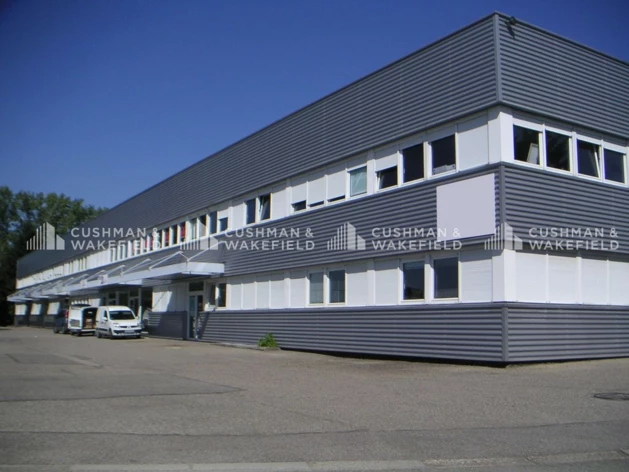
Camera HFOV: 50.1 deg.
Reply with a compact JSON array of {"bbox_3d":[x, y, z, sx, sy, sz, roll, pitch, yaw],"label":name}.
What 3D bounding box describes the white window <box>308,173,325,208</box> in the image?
[{"bbox_3d":[0.068,-1.632,24.255,0.120,1.195,1.073,6,-9,-33],"label":"white window"}]

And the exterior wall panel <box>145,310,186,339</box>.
[{"bbox_3d":[-7.850,4.673,35.555,0.150,1.296,5.330,6,-9,-33],"label":"exterior wall panel"}]

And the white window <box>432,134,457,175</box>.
[{"bbox_3d":[3.630,-2.290,18.950,0.130,1.000,1.050,5,-9,-32],"label":"white window"}]

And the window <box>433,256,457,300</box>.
[{"bbox_3d":[3.600,1.155,18.500,0.130,1.120,1.030,5,-9,-32],"label":"window"}]

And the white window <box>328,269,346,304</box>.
[{"bbox_3d":[0.780,1.730,22.950,0.130,1.160,1.080,5,-9,-32],"label":"white window"}]

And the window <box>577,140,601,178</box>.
[{"bbox_3d":[7.815,-2.175,19.169,1.078,0.996,0.120,6,-9,-33],"label":"window"}]

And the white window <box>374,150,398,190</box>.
[{"bbox_3d":[2.250,-2.045,21.100,0.130,1.080,1.180,5,-9,-32],"label":"white window"}]

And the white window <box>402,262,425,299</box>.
[{"bbox_3d":[2.860,1.298,19.477,0.120,1.152,0.973,6,-9,-33],"label":"white window"}]

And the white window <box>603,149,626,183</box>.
[{"bbox_3d":[8.895,-2.048,19.864,1.049,0.984,0.120,6,-9,-33],"label":"white window"}]

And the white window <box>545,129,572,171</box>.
[{"bbox_3d":[6.666,-2.338,18.434,1.092,1.002,0.120,6,-9,-33],"label":"white window"}]

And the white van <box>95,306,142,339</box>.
[{"bbox_3d":[-11.100,4.920,38.300,1.720,1.830,4.050,5,-9,-30],"label":"white van"}]

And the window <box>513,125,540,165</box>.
[{"bbox_3d":[5.620,-2.415,17.700,1.070,0.980,0.130,5,-9,-32],"label":"window"}]

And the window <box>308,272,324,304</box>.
[{"bbox_3d":[0.070,1.885,24.050,0.130,1.120,1.050,5,-9,-32],"label":"window"}]

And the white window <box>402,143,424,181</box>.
[{"bbox_3d":[2.924,-2.167,19.912,0.120,1.058,0.996,6,-9,-33],"label":"white window"}]

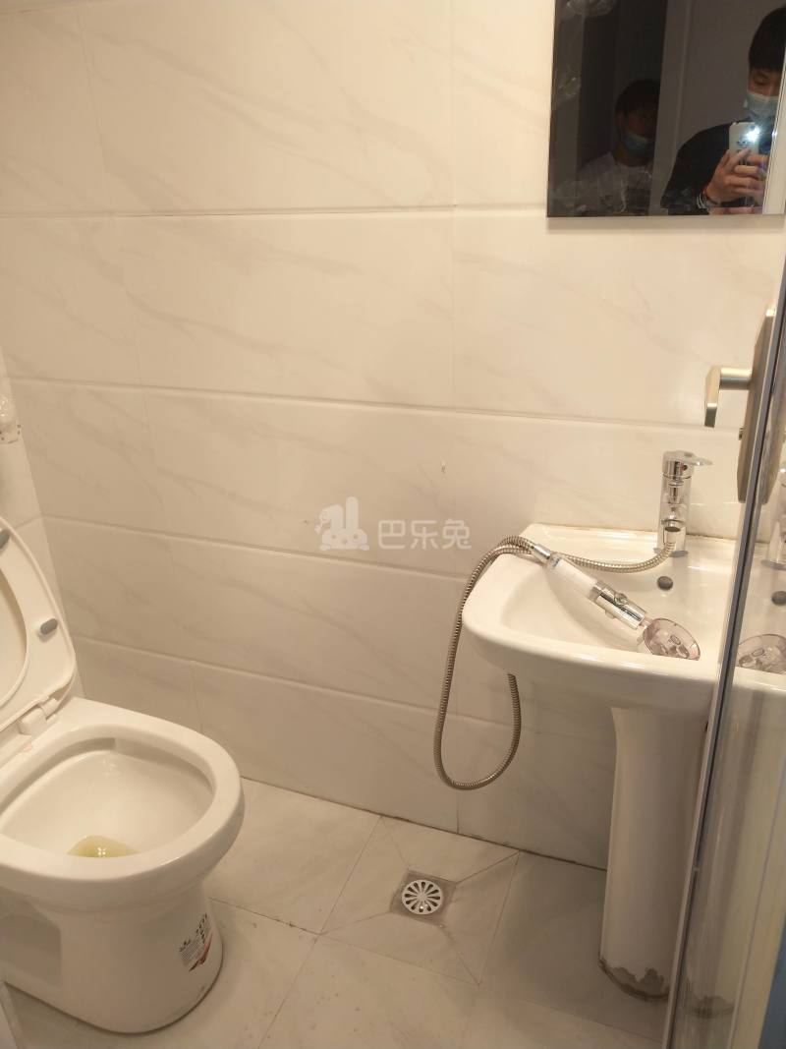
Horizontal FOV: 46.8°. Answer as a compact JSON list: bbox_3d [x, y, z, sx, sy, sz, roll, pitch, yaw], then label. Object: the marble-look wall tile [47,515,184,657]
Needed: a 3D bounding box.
[{"bbox_3d":[-0.580,0.133,1.914,0.310,0.300,0.010,7,27,21],"label":"marble-look wall tile"}]

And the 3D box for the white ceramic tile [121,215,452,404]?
[{"bbox_3d":[-0.185,-0.357,1.492,0.600,0.300,0.010,7,27,21],"label":"white ceramic tile"}]

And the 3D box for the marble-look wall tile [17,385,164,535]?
[{"bbox_3d":[-0.594,-0.140,1.784,0.310,0.300,0.010,7,27,21],"label":"marble-look wall tile"}]

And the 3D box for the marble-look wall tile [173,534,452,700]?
[{"bbox_3d":[-0.158,0.188,1.756,0.600,0.300,0.010,7,27,21],"label":"marble-look wall tile"}]

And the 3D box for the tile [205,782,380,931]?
[{"bbox_3d":[-0.218,0.663,1.830,0.300,0.010,0.300,7,27,21],"label":"tile"}]

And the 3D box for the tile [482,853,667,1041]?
[{"bbox_3d":[0.342,0.736,1.616,0.300,0.010,0.300,7,27,21],"label":"tile"}]

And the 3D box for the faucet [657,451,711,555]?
[{"bbox_3d":[0.405,-0.013,1.275,0.072,0.155,0.125,5,27,17],"label":"faucet"}]

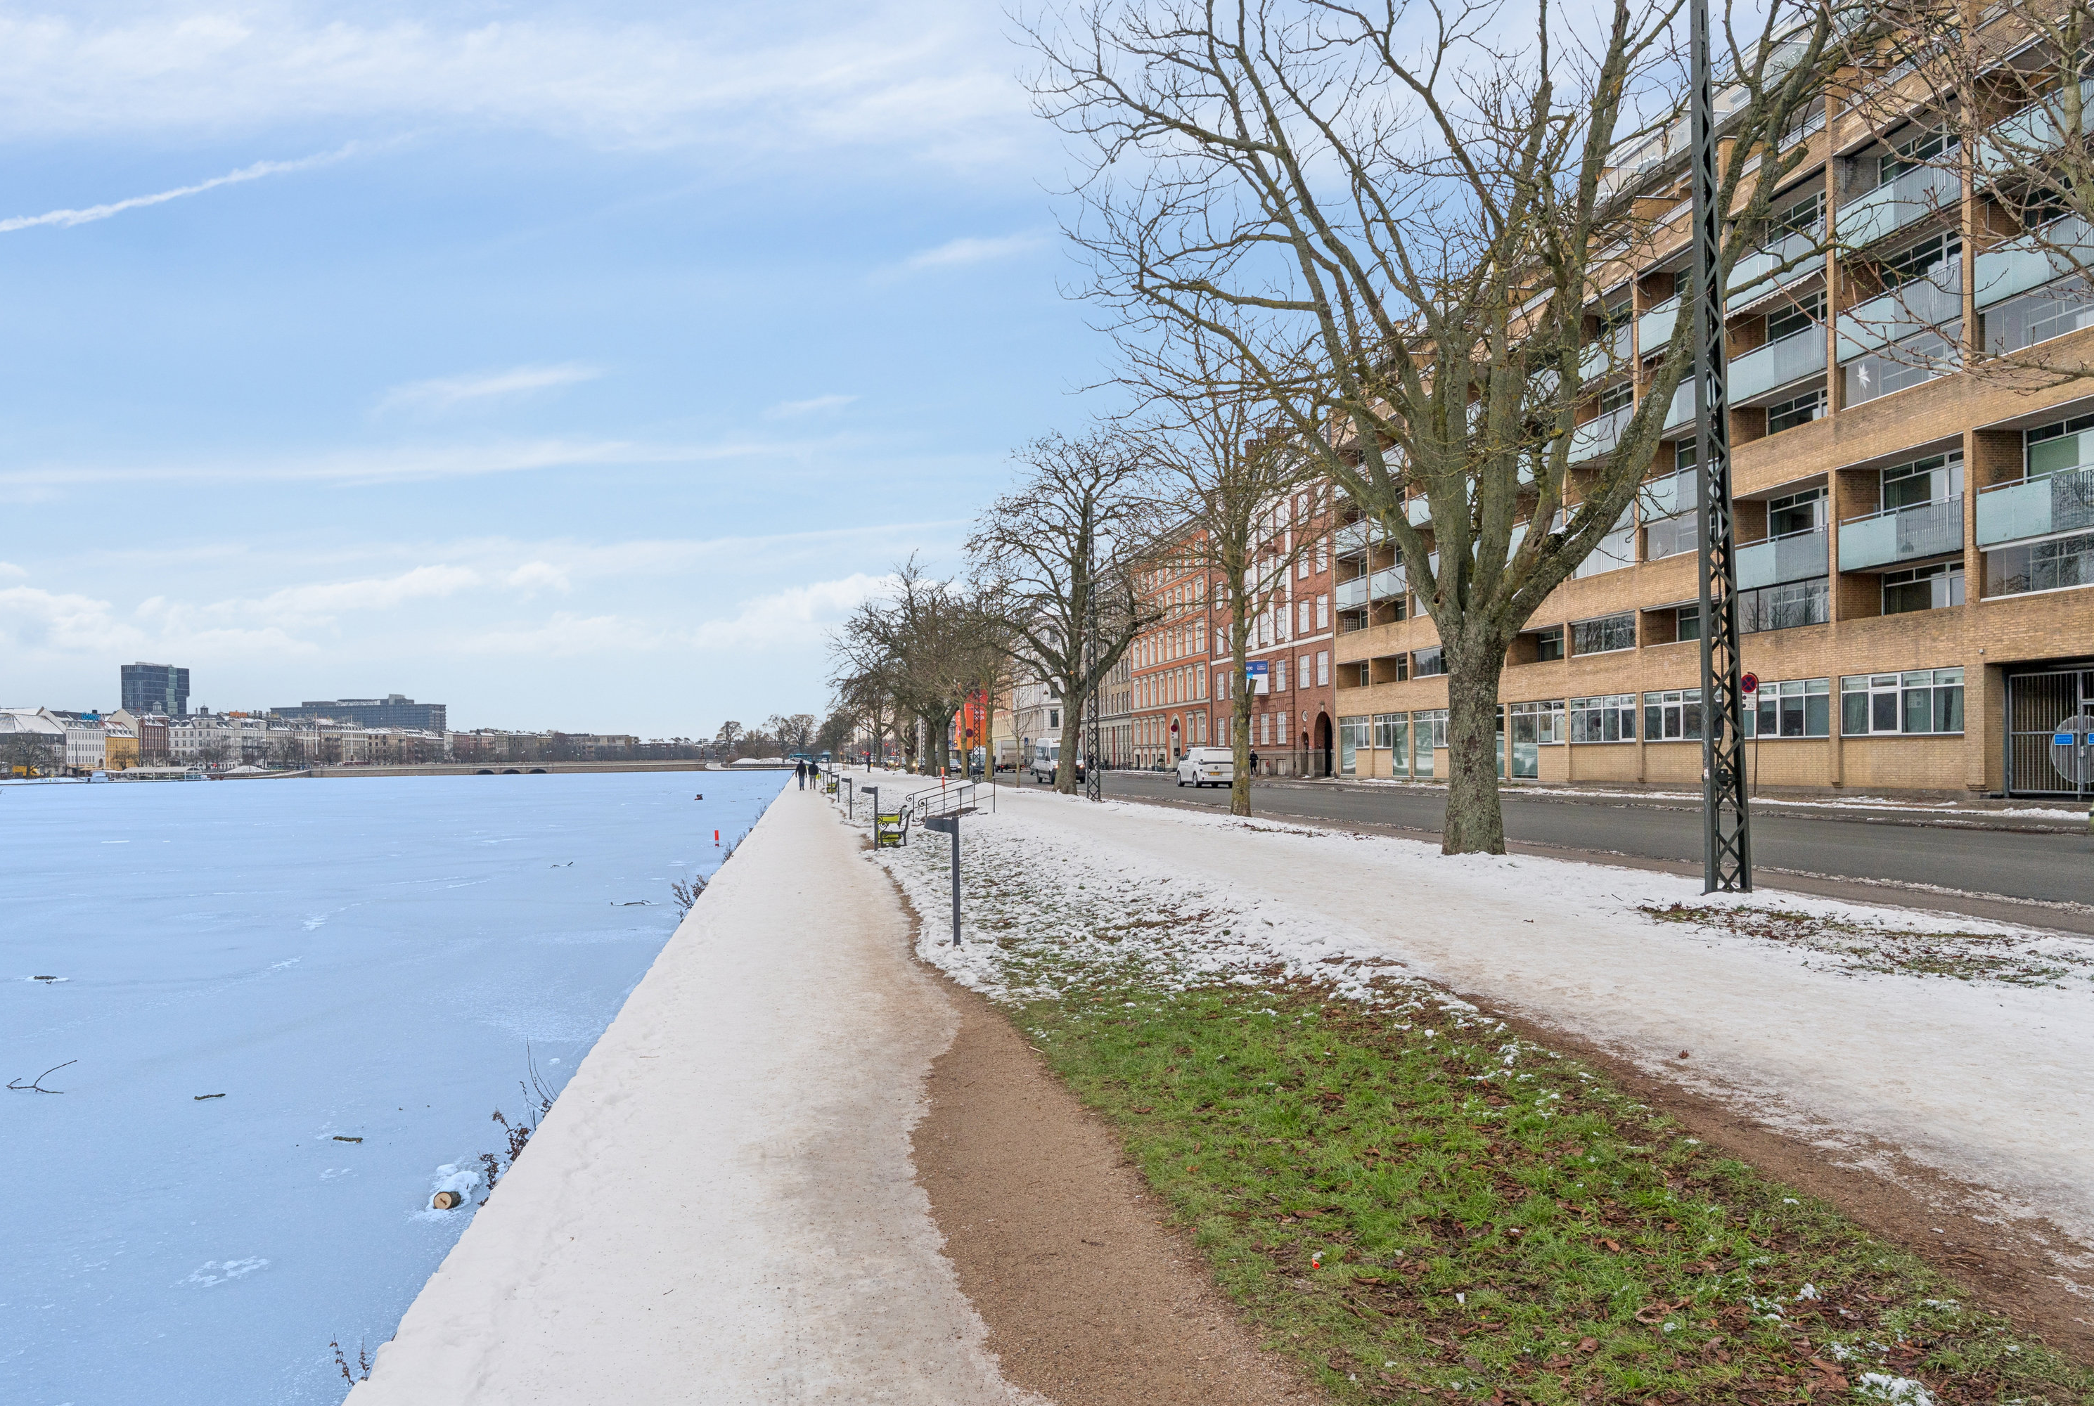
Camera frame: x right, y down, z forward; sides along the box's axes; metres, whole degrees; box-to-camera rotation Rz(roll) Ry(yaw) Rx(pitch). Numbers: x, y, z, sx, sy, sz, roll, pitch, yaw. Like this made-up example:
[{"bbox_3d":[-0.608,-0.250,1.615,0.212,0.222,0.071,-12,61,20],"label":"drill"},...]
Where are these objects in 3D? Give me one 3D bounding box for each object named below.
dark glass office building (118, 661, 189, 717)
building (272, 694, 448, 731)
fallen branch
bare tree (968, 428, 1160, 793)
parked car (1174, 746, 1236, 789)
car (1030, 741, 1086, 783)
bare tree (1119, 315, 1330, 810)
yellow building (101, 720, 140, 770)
[{"bbox_3d":[-647.515,8.370,1020.000,40.000,75.000,34.000,1,-2,-27],"label":"dark glass office building"},{"bbox_3d":[-654.883,26.666,1338.000,158.000,66.000,32.000,-1,-2,12],"label":"building"},{"bbox_3d":[-7.157,2.661,10.000,0.440,0.130,0.500,1,-3,-36],"label":"fallen branch"},{"bbox_3d":[0.640,-3.414,52.000,7.000,13.500,7.000,-1,-2,0],"label":"bare tree"},{"bbox_3d":[7.983,3.226,70.200,1.980,1.940,4.700,0,-2,-9],"label":"parked car"},{"bbox_3d":[0.743,3.586,84.500,2.050,2.650,6.000,0,-2,-9],"label":"car"},{"bbox_3d":[4.033,-3.001,32.000,4.800,11.000,4.800,-1,-2,0],"label":"bare tree"},{"bbox_3d":[-263.279,11.811,392.000,11.000,14.000,19.500,0,-2,-10],"label":"yellow building"}]

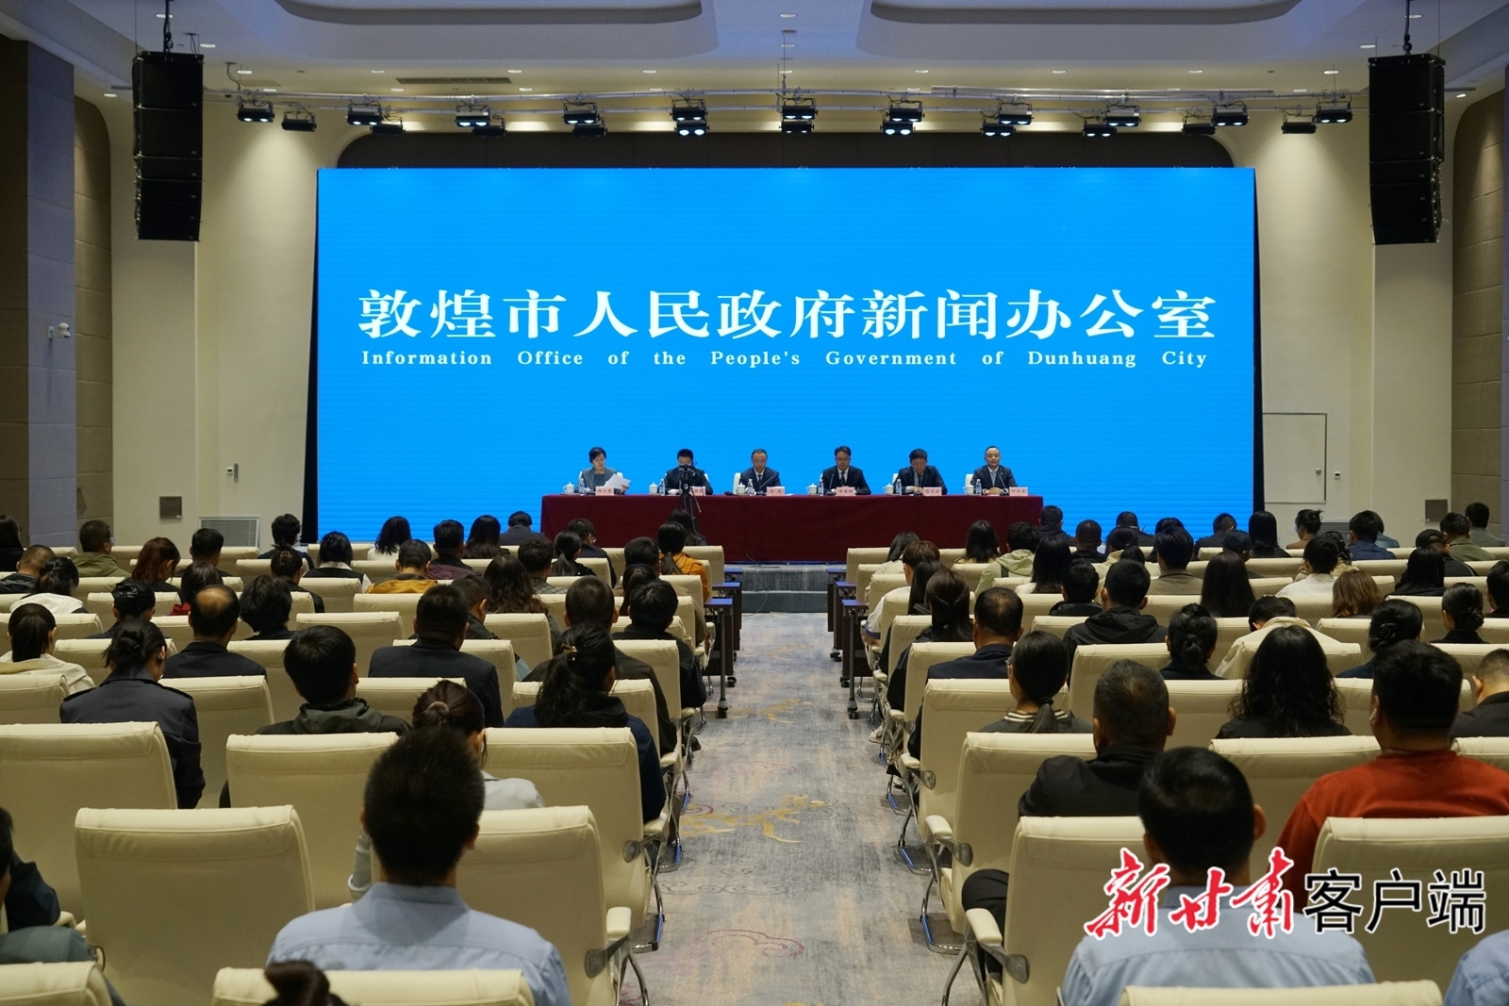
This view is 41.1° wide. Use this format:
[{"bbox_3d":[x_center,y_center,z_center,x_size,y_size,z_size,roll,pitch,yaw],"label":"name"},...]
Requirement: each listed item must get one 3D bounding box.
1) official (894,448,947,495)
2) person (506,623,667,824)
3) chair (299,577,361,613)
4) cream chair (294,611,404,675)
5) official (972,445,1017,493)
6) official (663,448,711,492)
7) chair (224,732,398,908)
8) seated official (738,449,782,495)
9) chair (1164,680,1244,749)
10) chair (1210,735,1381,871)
[{"bbox_3d":[1.859,0.025,22.494,0.550,1.248,0.750,0,2,1],"label":"official"},{"bbox_3d":[-0.517,0.973,6.320,0.500,1.220,0.750,0,1,2],"label":"person"},{"bbox_3d":[-2.628,0.928,12.501,0.660,0.967,0.660,0,2,1],"label":"chair"},{"bbox_3d":[-2.085,1.016,10.410,0.650,0.930,0.640,0,1,-8],"label":"cream chair"},{"bbox_3d":[2.680,0.008,22.484,0.520,1.283,0.750,0,2,1],"label":"official"},{"bbox_3d":[-0.763,0.025,22.524,0.540,1.248,0.750,0,2,1],"label":"official"},{"bbox_3d":[-1.283,1.133,6.095,0.660,0.967,0.660,0,2,-3],"label":"chair"},{"bbox_3d":[0.067,0.017,23.000,0.520,1.260,0.780,0,1,1],"label":"seated official"},{"bbox_3d":[1.581,1.090,7.428,0.650,0.930,0.640,0,1,1],"label":"chair"},{"bbox_3d":[1.503,1.135,6.015,0.660,0.967,0.660,0,2,-5],"label":"chair"}]

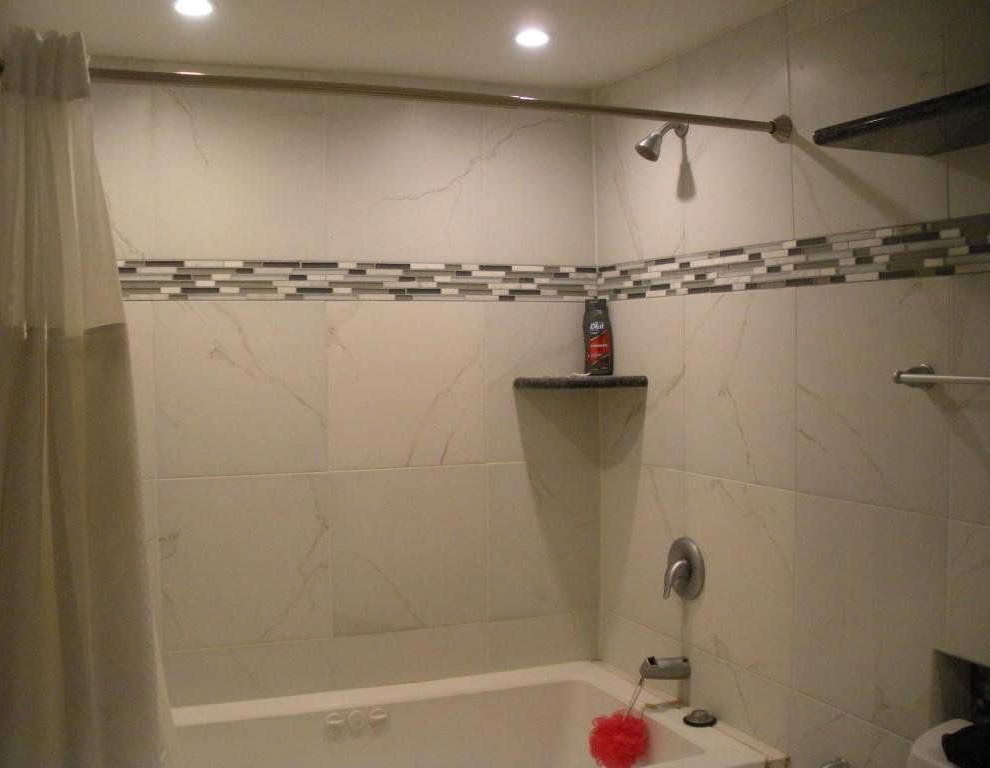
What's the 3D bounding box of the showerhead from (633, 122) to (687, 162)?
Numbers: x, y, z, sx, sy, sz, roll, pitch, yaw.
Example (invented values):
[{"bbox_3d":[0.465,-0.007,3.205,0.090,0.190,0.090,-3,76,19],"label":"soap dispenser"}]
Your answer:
[{"bbox_3d":[0.412,-0.612,2.674,0.152,0.135,0.066,-1,2,-23],"label":"showerhead"}]

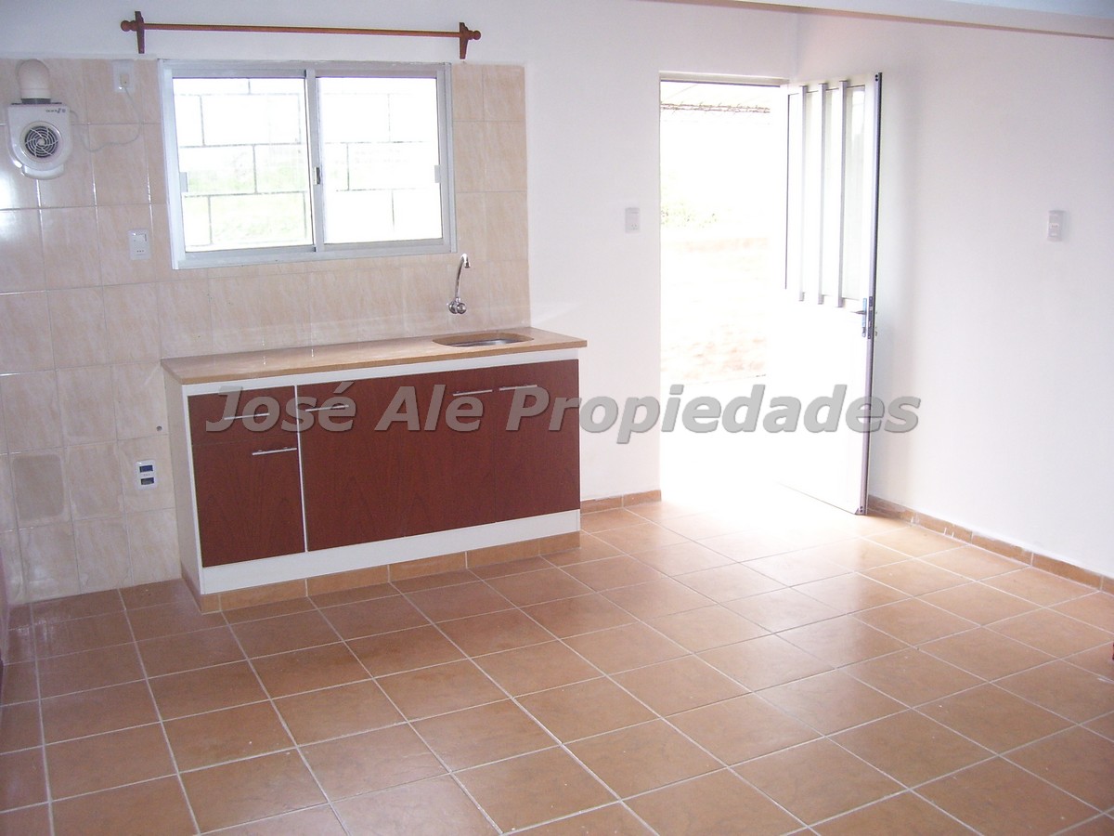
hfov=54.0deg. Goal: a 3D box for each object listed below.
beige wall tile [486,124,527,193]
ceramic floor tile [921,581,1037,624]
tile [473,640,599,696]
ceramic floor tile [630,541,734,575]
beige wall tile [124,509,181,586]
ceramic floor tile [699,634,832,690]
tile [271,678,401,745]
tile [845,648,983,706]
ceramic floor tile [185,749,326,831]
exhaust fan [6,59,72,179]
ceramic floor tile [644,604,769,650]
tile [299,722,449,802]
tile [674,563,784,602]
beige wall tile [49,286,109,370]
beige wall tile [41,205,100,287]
[{"bbox_3d":[-0.223,-1.138,4.793,0.200,0.300,0.008,-7,13,-26],"label":"beige wall tile"},{"bbox_3d":[1.561,0.689,4.044,0.330,0.010,0.330,-7,13,-26],"label":"ceramic floor tile"},{"bbox_3d":[-0.064,0.812,3.554,0.328,0.010,0.328,-7,13,-26],"label":"tile"},{"bbox_3d":[0.522,0.590,4.567,0.328,0.010,0.328,-7,13,-26],"label":"ceramic floor tile"},{"bbox_3d":[-1.621,0.523,4.403,0.200,0.300,0.010,-7,13,-26],"label":"beige wall tile"},{"bbox_3d":[0.683,0.803,3.598,0.330,0.010,0.330,-7,13,-26],"label":"ceramic floor tile"},{"bbox_3d":[-0.658,0.882,3.281,0.327,0.010,0.327,-7,13,-25],"label":"tile"},{"bbox_3d":[1.135,0.826,3.458,0.329,0.010,0.329,-7,13,-26],"label":"tile"},{"bbox_3d":[-0.802,0.976,2.871,0.331,0.010,0.331,-7,13,-26],"label":"ceramic floor tile"},{"bbox_3d":[-1.833,-1.057,3.876,0.215,0.415,0.150,-7,13,-26],"label":"exhaust fan"},{"bbox_3d":[0.533,0.747,3.890,0.330,0.010,0.330,-7,13,-26],"label":"ceramic floor tile"},{"bbox_3d":[-0.510,0.949,3.004,0.329,0.010,0.329,-7,13,-26],"label":"tile"},{"bbox_3d":[0.672,0.647,4.278,0.328,0.010,0.328,-7,13,-26],"label":"tile"},{"bbox_3d":[-1.805,-0.341,4.131,0.200,0.300,0.008,-7,13,-26],"label":"beige wall tile"},{"bbox_3d":[-1.800,-0.633,4.059,0.200,0.300,0.010,-7,13,-26],"label":"beige wall tile"}]

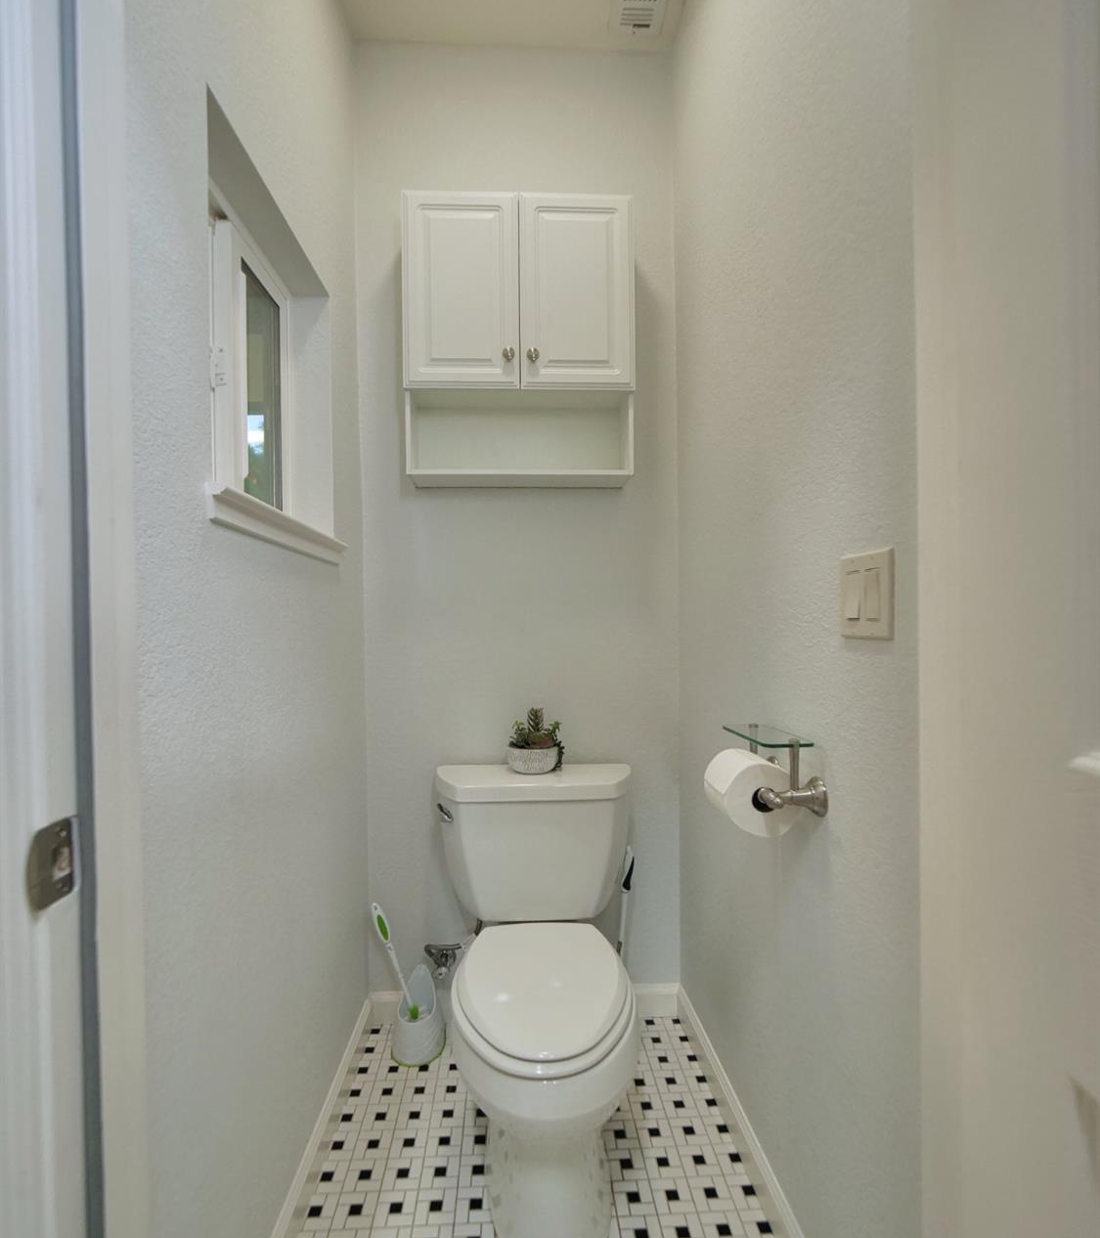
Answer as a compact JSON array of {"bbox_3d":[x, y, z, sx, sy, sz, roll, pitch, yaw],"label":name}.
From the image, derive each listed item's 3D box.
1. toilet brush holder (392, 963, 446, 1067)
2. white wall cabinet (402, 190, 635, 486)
[{"bbox_3d":[-0.349,1.047,1.570,0.140,0.180,0.135,0,-1,9],"label":"toilet brush holder"},{"bbox_3d":[-0.082,-0.741,1.623,0.597,0.735,0.172,0,-1,-3],"label":"white wall cabinet"}]

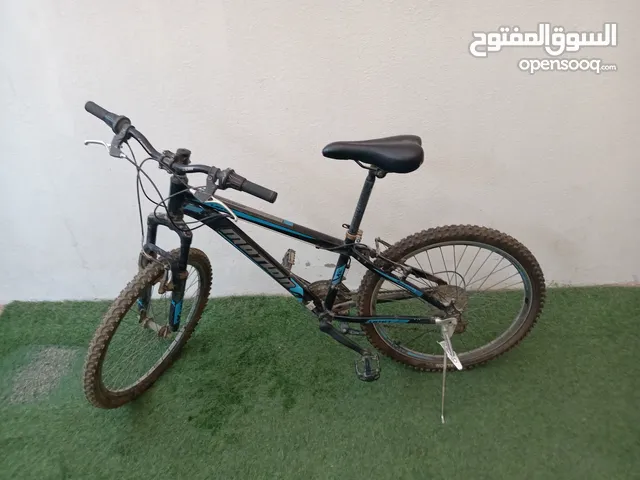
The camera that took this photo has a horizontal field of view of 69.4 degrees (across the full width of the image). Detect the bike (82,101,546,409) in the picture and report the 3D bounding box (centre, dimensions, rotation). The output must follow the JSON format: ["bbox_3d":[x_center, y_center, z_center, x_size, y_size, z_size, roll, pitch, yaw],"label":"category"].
[{"bbox_3d":[-0.022,0.074,1.481,1.523,1.058,0.592,-3,27,7],"label":"bike"}]

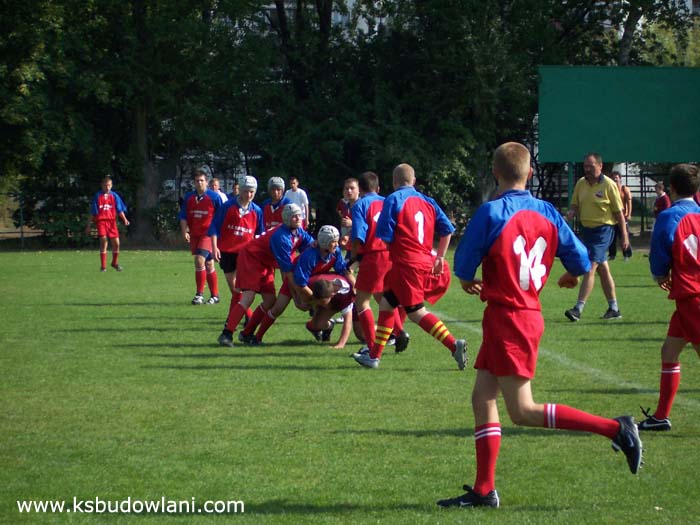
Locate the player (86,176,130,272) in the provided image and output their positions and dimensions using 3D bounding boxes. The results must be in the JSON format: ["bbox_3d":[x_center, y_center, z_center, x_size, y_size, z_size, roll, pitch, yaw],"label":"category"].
[{"bbox_3d":[-4.035,-0.651,44.600,0.700,1.590,0.380,0,2,4],"label":"player"}]

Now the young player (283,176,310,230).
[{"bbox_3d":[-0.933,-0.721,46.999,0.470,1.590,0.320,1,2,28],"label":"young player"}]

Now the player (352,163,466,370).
[{"bbox_3d":[0.474,0.027,20.910,0.600,1.600,0.700,-1,2,-38],"label":"player"}]

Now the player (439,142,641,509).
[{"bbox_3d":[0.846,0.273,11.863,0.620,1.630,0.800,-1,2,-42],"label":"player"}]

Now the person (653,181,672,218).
[{"bbox_3d":[5.678,-0.734,48.499,0.330,1.530,0.450,-1,2,-32],"label":"person"}]

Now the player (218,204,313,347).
[{"bbox_3d":[-0.760,0.098,24.013,0.850,1.280,0.580,1,2,25],"label":"player"}]

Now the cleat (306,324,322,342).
[{"bbox_3d":[-0.323,0.659,24.600,0.100,0.110,0.260,-2,32,-44],"label":"cleat"}]

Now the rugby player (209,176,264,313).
[{"bbox_3d":[-1.148,-0.119,27.008,0.560,1.540,0.500,0,2,-4],"label":"rugby player"}]

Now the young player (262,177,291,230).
[{"bbox_3d":[-0.812,-0.191,29.507,0.470,1.540,0.380,0,2,-2],"label":"young player"}]

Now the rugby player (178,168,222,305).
[{"bbox_3d":[-1.820,-0.335,32.604,0.540,1.650,0.380,0,2,-4],"label":"rugby player"}]

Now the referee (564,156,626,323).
[{"bbox_3d":[2.660,-0.296,28.803,0.600,1.790,0.580,1,2,38],"label":"referee"}]

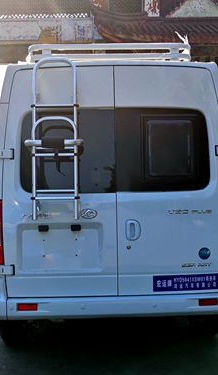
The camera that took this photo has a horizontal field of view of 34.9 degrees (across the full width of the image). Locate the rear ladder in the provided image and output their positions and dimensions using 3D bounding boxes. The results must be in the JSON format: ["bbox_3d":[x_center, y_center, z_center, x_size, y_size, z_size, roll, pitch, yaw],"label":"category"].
[{"bbox_3d":[-0.394,-0.349,2.501,0.410,1.175,0.160,-1,-4,-1],"label":"rear ladder"}]

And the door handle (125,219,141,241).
[{"bbox_3d":[0.186,0.327,2.626,0.120,0.165,0.035,-1,2,-1],"label":"door handle"}]

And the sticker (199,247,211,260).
[{"bbox_3d":[0.733,0.505,2.642,0.093,0.097,0.005,-1,2,-1],"label":"sticker"}]

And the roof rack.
[{"bbox_3d":[-0.013,-1.111,3.728,1.366,0.200,1.700,-1,2,-1],"label":"roof rack"}]

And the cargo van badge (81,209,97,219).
[{"bbox_3d":[-0.148,0.201,2.620,0.129,0.081,0.015,-1,1,-1],"label":"cargo van badge"}]

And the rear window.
[{"bbox_3d":[0.048,-0.282,2.633,1.440,0.640,0.050,-1,-3,-1],"label":"rear window"}]

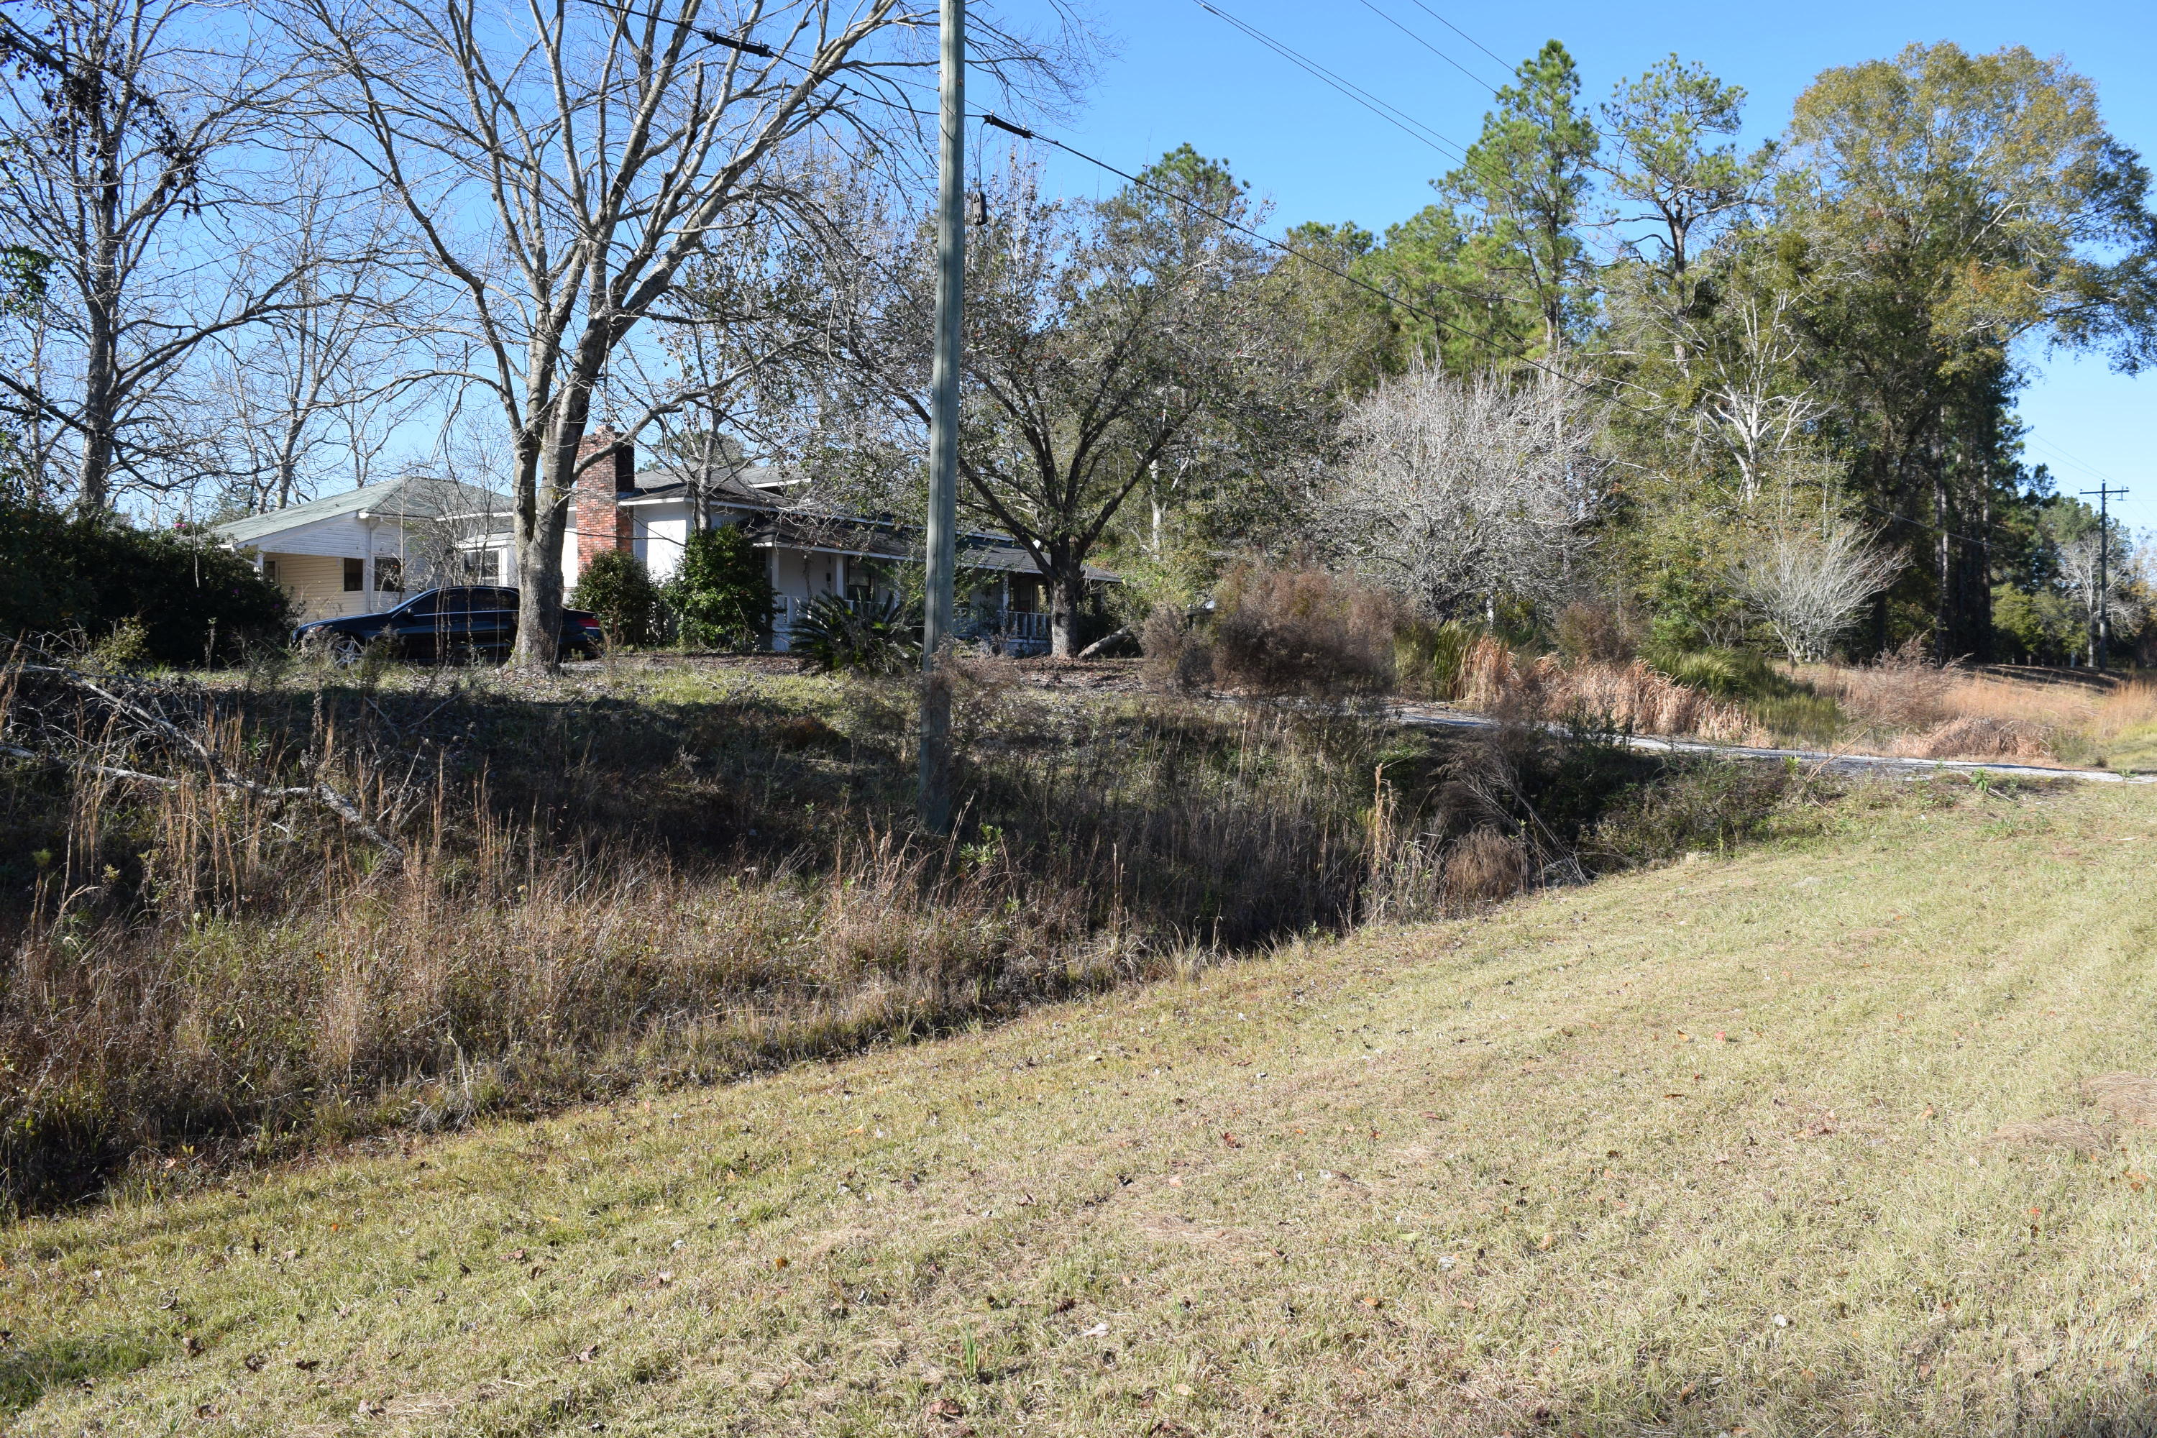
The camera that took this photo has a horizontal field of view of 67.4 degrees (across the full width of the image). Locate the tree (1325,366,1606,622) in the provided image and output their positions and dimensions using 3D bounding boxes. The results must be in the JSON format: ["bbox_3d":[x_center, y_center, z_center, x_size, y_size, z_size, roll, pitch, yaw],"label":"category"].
[{"bbox_3d":[10.520,-5.686,44.000,7.400,8.000,6.800,1,2,13],"label":"tree"}]

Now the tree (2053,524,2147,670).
[{"bbox_3d":[60.024,-7.178,95.000,5.300,8.200,5.000,1,2,32],"label":"tree"}]

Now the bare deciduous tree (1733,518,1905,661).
[{"bbox_3d":[25.182,-4.385,55.000,5.700,4.900,5.200,1,2,25],"label":"bare deciduous tree"}]

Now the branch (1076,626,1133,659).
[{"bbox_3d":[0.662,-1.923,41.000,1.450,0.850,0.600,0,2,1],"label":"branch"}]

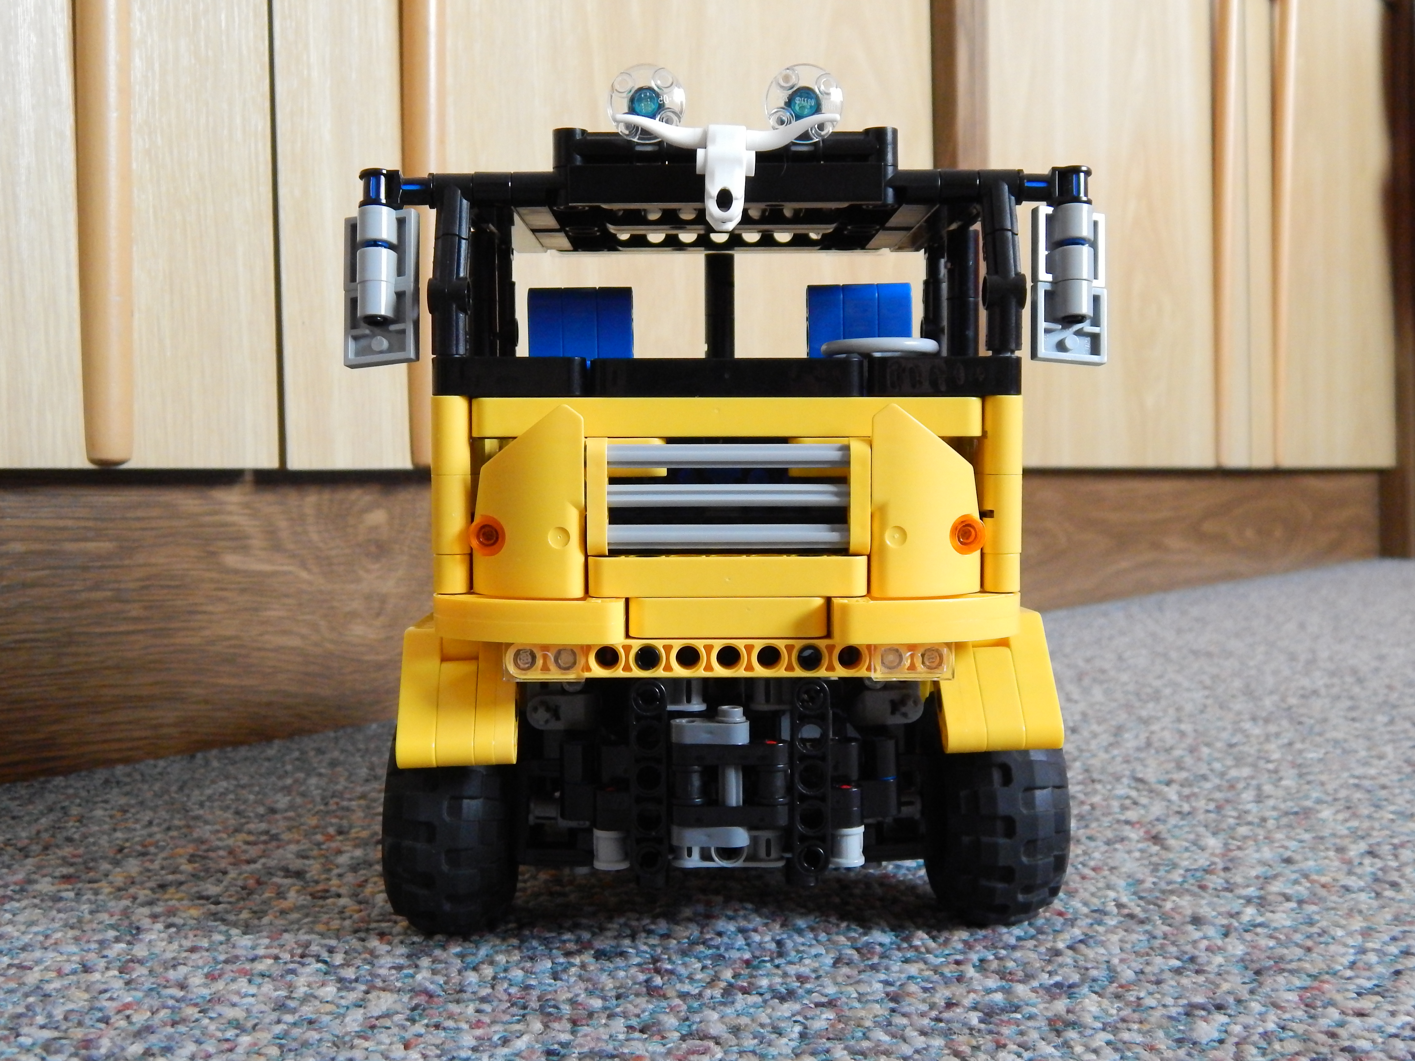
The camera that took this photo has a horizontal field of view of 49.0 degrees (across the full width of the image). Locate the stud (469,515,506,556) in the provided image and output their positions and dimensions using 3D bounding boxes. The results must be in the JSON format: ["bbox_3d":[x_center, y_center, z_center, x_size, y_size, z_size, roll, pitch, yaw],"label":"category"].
[{"bbox_3d":[-0.044,0.001,0.309,0.008,0.008,0.004,1,3,15],"label":"stud"}]

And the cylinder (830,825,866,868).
[{"bbox_3d":[0.029,0.065,0.319,0.007,0.008,0.007,0,3,0],"label":"cylinder"}]

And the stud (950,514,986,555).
[{"bbox_3d":[0.052,0.001,0.310,0.008,0.008,0.004,-1,3,-15],"label":"stud"}]

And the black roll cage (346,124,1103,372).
[{"bbox_3d":[0.003,-0.060,0.364,0.149,0.048,0.100,0,3,0],"label":"black roll cage"}]

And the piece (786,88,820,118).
[{"bbox_3d":[0.020,-0.088,0.322,0.007,0.007,0.005,0,3,0],"label":"piece"}]

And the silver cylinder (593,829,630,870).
[{"bbox_3d":[-0.020,0.065,0.318,0.007,0.008,0.007,0,3,0],"label":"silver cylinder"}]

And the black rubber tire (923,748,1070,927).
[{"bbox_3d":[0.064,0.060,0.347,0.027,0.056,0.056,0,3,-3],"label":"black rubber tire"}]

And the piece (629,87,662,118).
[{"bbox_3d":[-0.013,-0.088,0.321,0.007,0.007,0.005,0,3,0],"label":"piece"}]

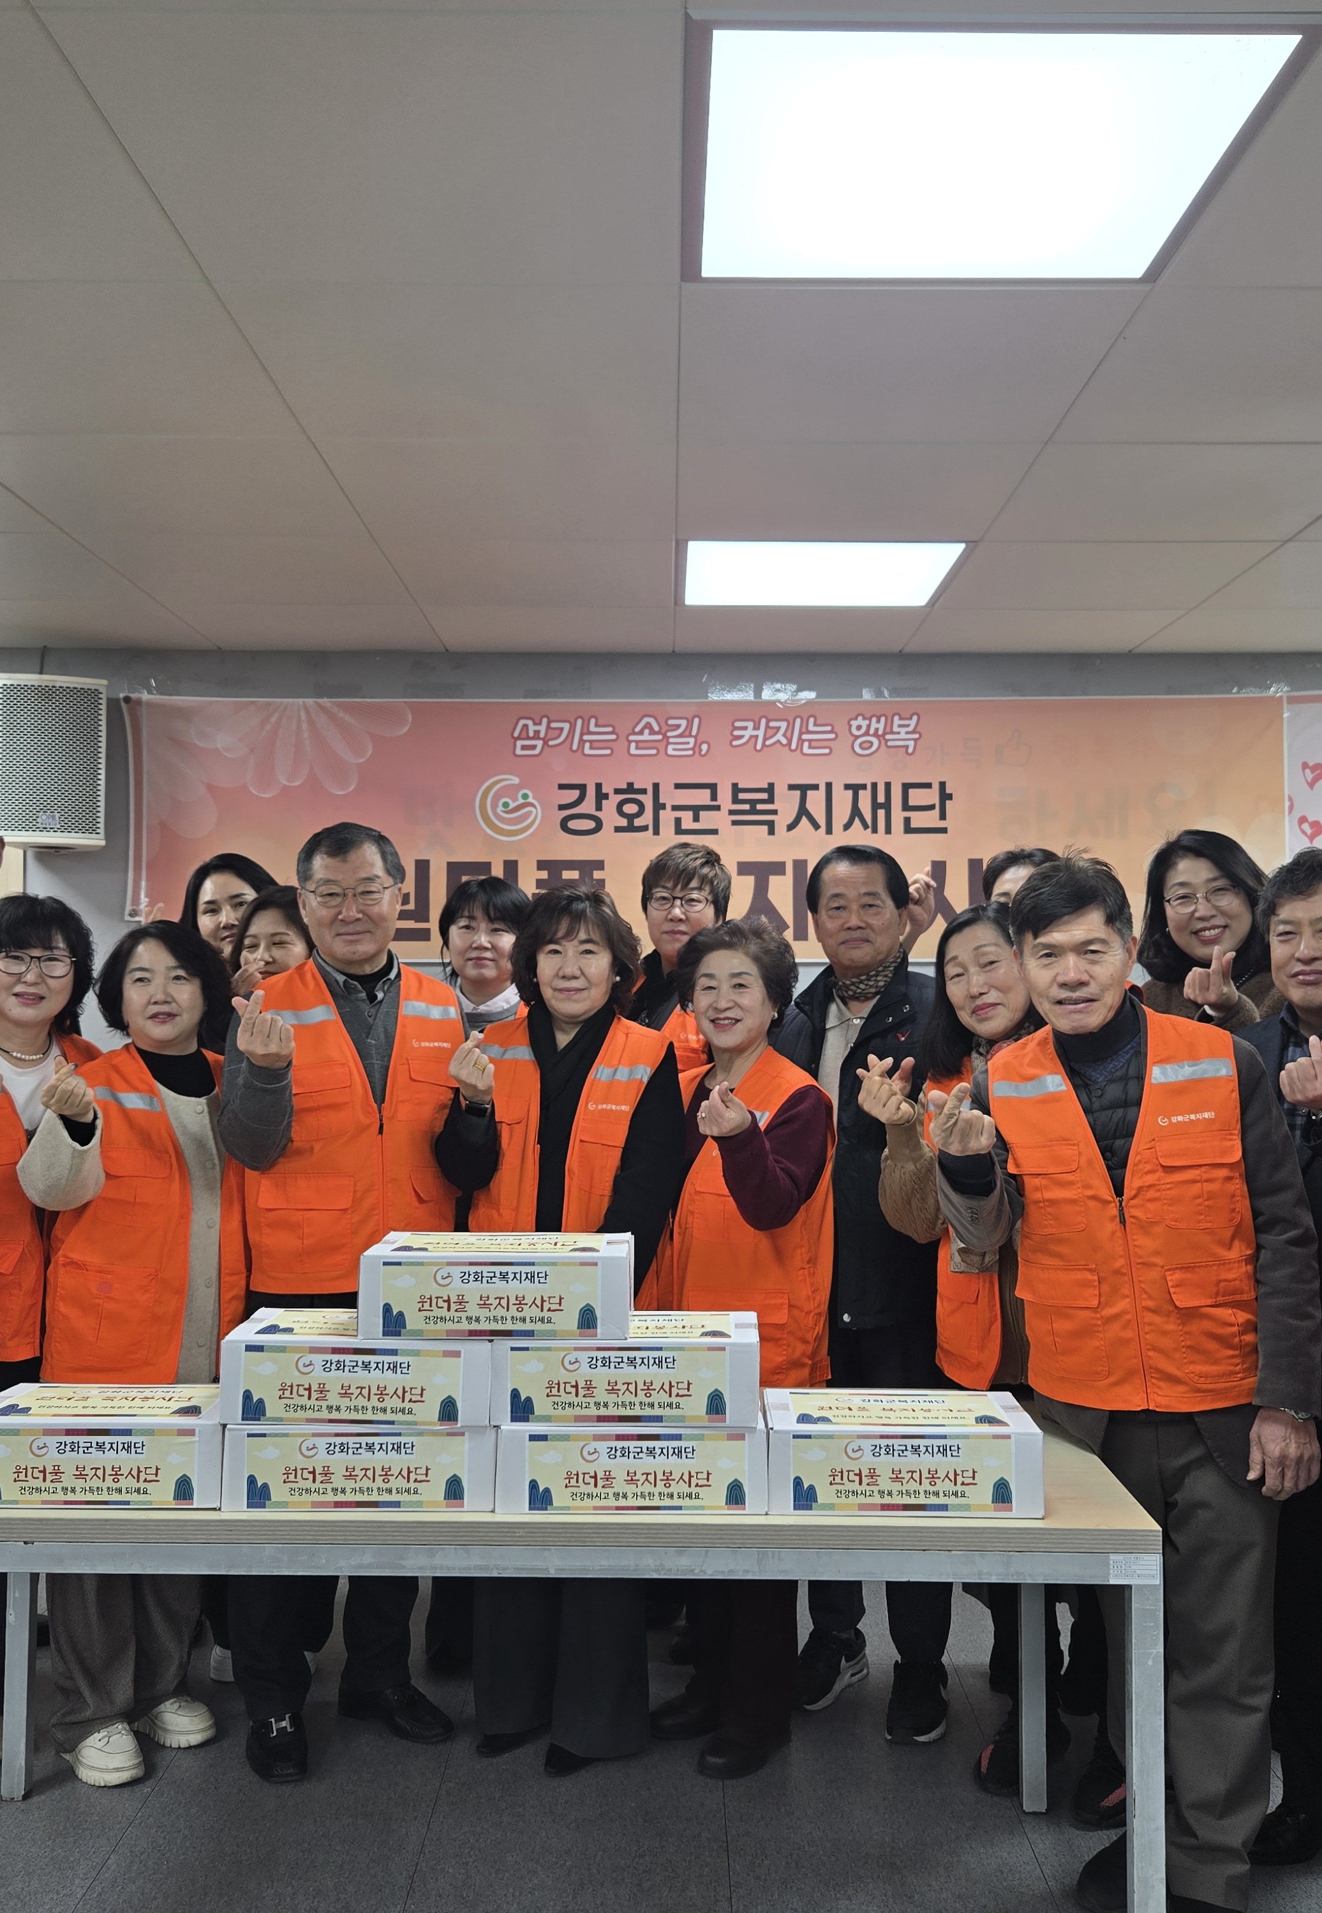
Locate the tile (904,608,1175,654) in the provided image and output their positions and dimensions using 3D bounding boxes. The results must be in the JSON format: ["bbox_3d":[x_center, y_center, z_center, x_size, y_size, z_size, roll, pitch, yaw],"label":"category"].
[{"bbox_3d":[0.934,-0.808,4.173,0.600,0.020,0.506,0,-1,0],"label":"tile"}]

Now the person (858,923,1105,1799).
[{"bbox_3d":[0.608,0.700,3.046,0.500,1.590,0.420,0,-1,9],"label":"person"}]

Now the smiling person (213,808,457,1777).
[{"bbox_3d":[-0.587,0.607,3.130,0.500,1.706,0.420,1,-1,-8],"label":"smiling person"}]

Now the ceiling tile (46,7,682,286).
[{"bbox_3d":[-0.277,-0.865,1.838,0.600,0.020,0.600,0,-1,0],"label":"ceiling tile"}]

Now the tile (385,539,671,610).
[{"bbox_3d":[-0.268,-0.831,3.632,0.600,0.020,0.600,0,-1,0],"label":"tile"}]

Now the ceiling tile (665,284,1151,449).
[{"bbox_3d":[0.326,-0.850,2.435,0.600,0.020,0.600,0,-1,0],"label":"ceiling tile"}]

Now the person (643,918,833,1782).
[{"bbox_3d":[0.150,0.697,3.156,0.420,1.537,0.380,0,-1,22],"label":"person"}]

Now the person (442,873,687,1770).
[{"bbox_3d":[-0.182,0.662,3.130,0.460,1.580,0.370,0,-1,12],"label":"person"}]

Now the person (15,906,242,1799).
[{"bbox_3d":[-0.961,0.695,3.102,0.430,1.523,0.400,1,-1,-18],"label":"person"}]

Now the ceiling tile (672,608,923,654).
[{"bbox_3d":[0.335,-0.817,4.205,0.600,0.020,0.540,0,-1,0],"label":"ceiling tile"}]

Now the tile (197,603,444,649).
[{"bbox_3d":[-0.865,-0.825,4.198,0.600,0.020,0.530,0,-1,0],"label":"tile"}]

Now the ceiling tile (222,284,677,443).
[{"bbox_3d":[-0.273,-0.855,2.431,0.600,0.020,0.600,0,-1,0],"label":"ceiling tile"}]

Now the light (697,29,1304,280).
[{"bbox_3d":[0.325,-0.872,1.830,0.580,0.050,0.580,0,-1,0],"label":"light"}]

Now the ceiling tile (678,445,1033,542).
[{"bbox_3d":[0.329,-0.836,3.017,0.600,0.020,0.600,0,-1,0],"label":"ceiling tile"}]

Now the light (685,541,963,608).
[{"bbox_3d":[0.332,-0.838,3.635,0.576,0.040,0.576,0,-1,0],"label":"light"}]

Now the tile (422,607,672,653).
[{"bbox_3d":[-0.265,-0.822,4.208,0.600,0.020,0.540,0,-1,0],"label":"tile"}]

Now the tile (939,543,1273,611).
[{"bbox_3d":[0.931,-0.818,3.603,0.600,0.020,0.600,0,-1,0],"label":"tile"}]

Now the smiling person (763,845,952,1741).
[{"bbox_3d":[0.399,0.620,3.310,0.480,1.680,0.340,0,-1,12],"label":"smiling person"}]

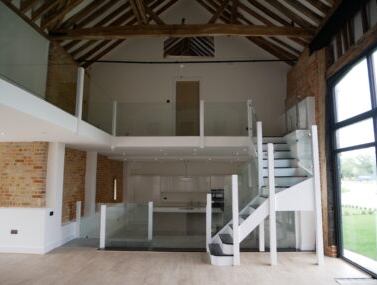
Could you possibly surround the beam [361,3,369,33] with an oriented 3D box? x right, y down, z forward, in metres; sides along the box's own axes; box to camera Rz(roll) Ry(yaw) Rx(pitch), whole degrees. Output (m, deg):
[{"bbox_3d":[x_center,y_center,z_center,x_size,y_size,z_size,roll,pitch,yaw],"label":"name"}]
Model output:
[{"bbox_3d":[3.077,-2.159,4.543,0.100,0.547,0.110,0,-6,-1],"label":"beam"}]

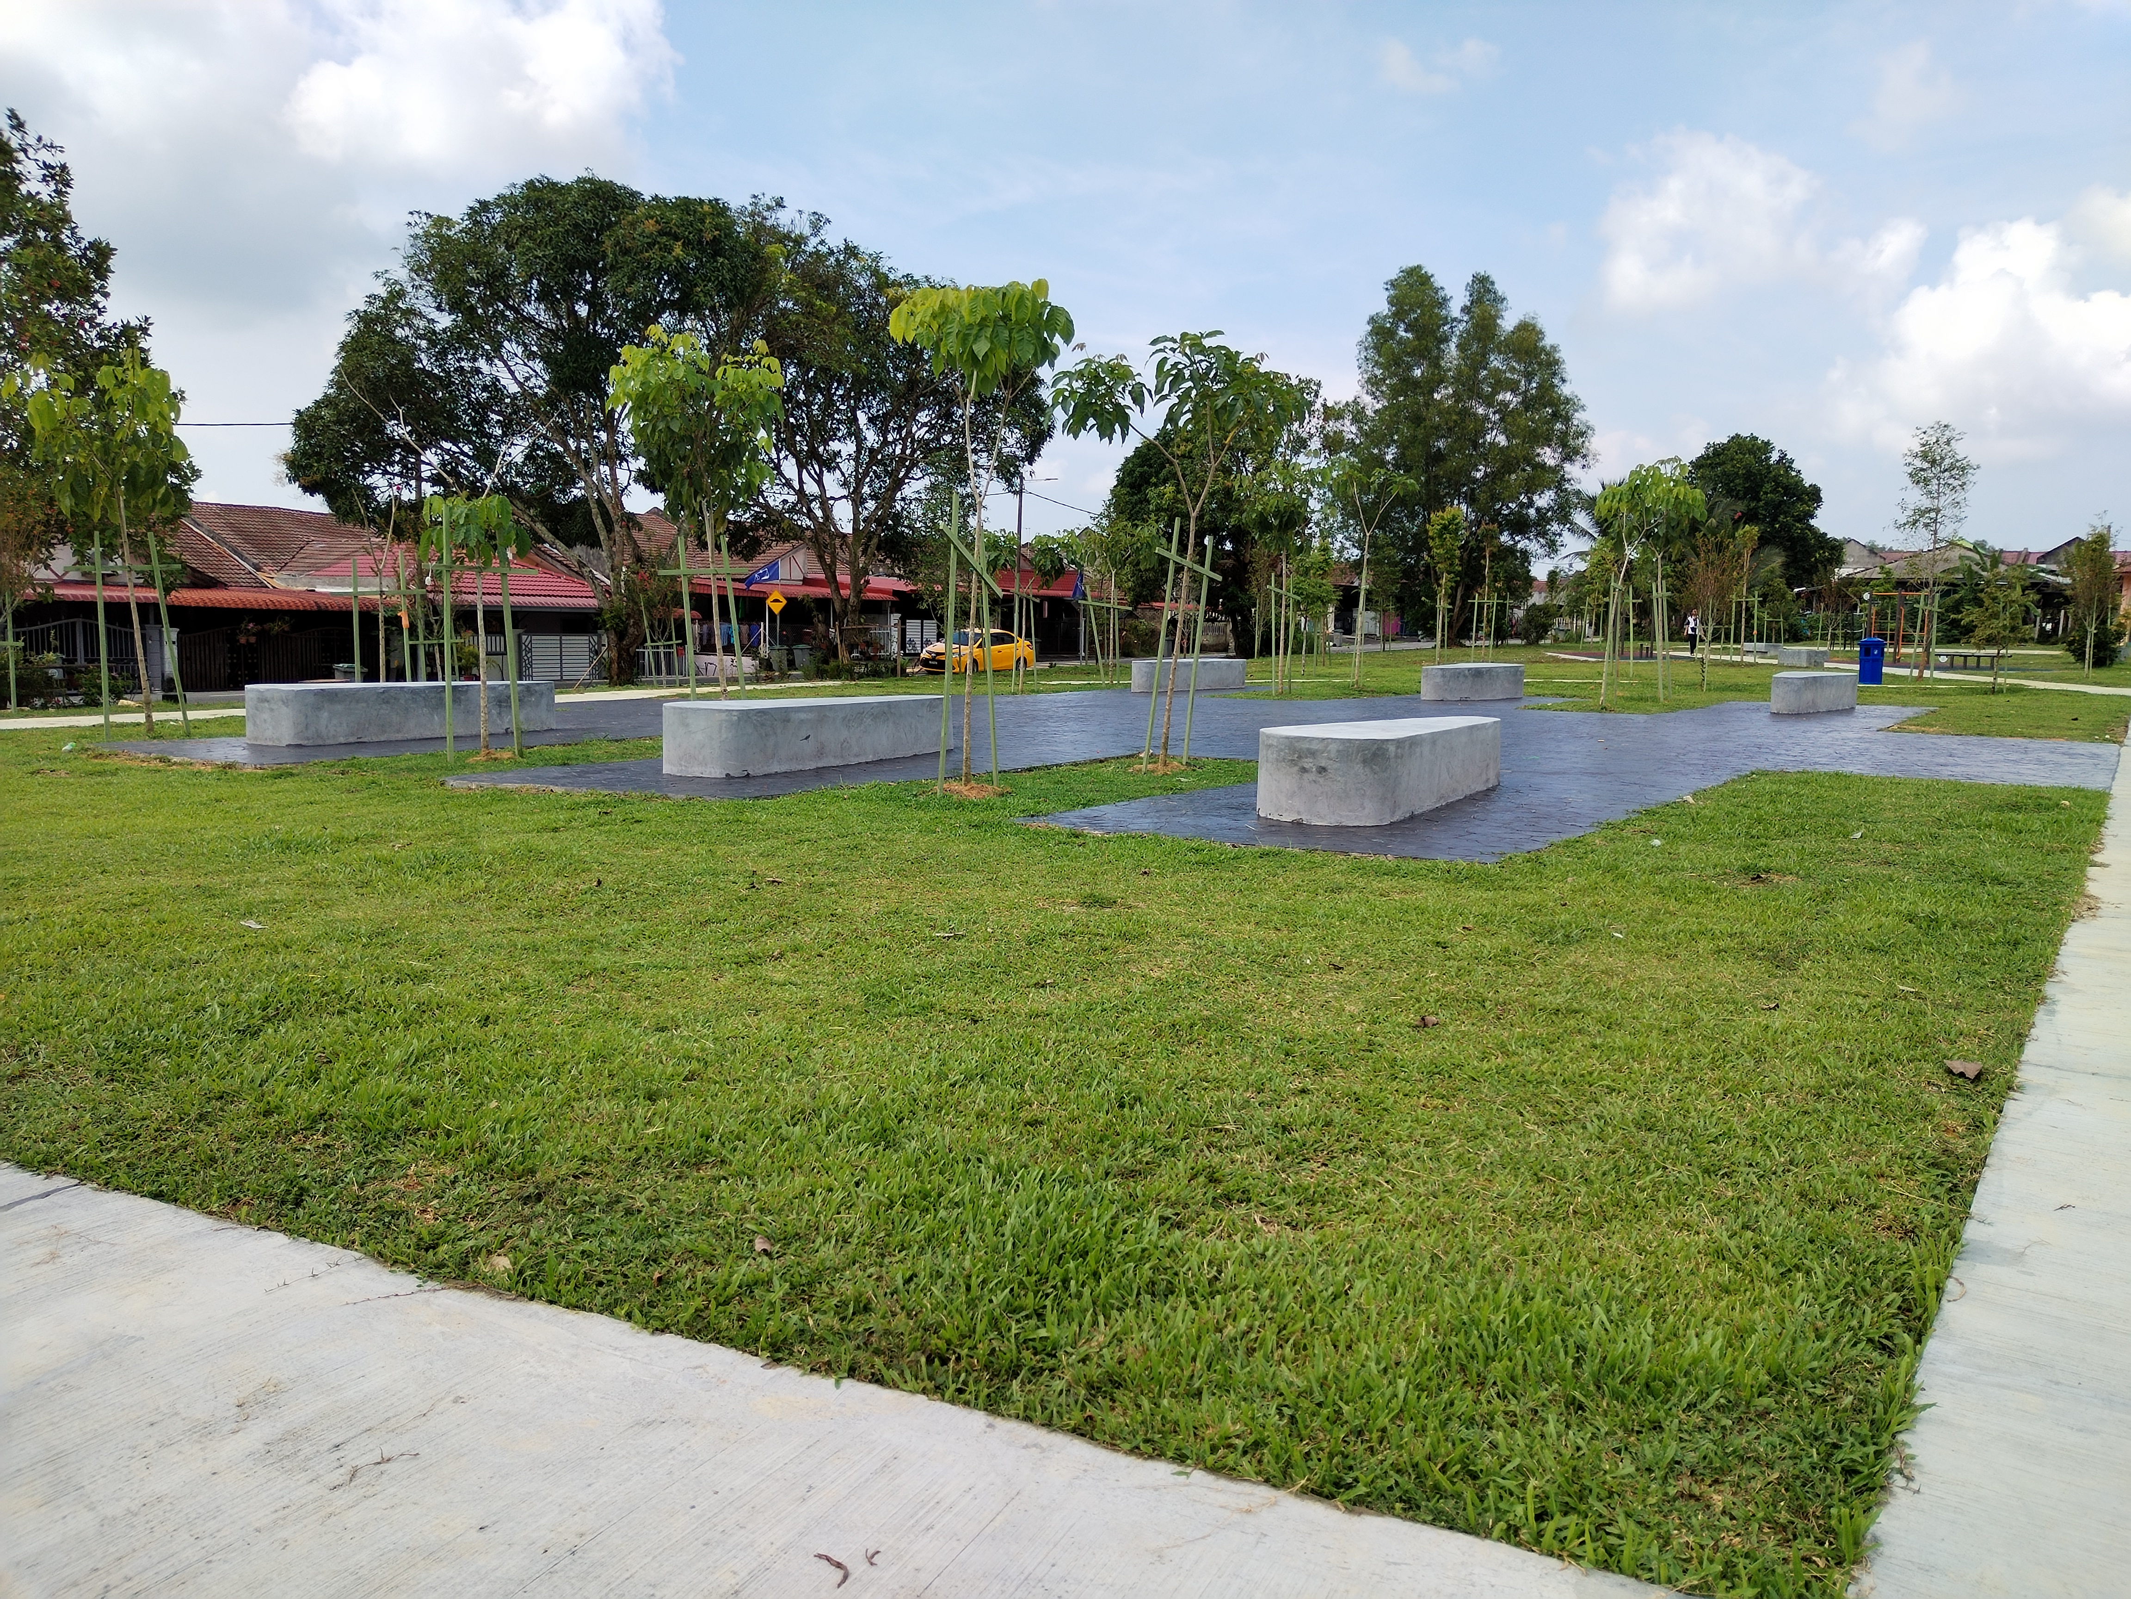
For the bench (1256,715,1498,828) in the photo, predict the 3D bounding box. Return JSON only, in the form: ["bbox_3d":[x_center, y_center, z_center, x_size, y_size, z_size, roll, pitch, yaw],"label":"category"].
[{"bbox_3d":[2.203,-0.241,10.817,0.880,0.520,2.950,5,7,31],"label":"bench"}]

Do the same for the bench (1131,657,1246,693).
[{"bbox_3d":[2.154,-2.113,27.317,0.700,0.495,3.000,5,8,34],"label":"bench"}]

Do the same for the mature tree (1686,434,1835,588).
[{"bbox_3d":[27.626,-10.318,64.000,6.191,8.587,5.991,0,6,0],"label":"mature tree"}]

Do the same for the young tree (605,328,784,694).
[{"bbox_3d":[-5.030,-3.845,21.733,2.396,4.996,2.396,0,6,0],"label":"young tree"}]

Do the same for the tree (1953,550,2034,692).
[{"bbox_3d":[17.001,-3.241,29.317,1.464,2.607,1.464,0,6,0],"label":"tree"}]

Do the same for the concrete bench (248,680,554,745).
[{"bbox_3d":[-6.284,-0.853,15.361,0.700,0.495,3.000,5,8,35],"label":"concrete bench"}]

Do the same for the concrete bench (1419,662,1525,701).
[{"bbox_3d":[6.570,-1.867,25.621,0.700,0.495,3.000,5,8,35],"label":"concrete bench"}]

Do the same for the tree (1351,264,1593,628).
[{"bbox_3d":[19.220,-15.753,74.045,11.014,17.182,11.014,1,6,0],"label":"tree"}]

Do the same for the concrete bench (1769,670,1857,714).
[{"bbox_3d":[11.041,-1.578,23.555,0.880,0.520,2.950,5,8,33],"label":"concrete bench"}]

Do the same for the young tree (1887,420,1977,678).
[{"bbox_3d":[19.309,-5.461,35.285,1.982,5.663,1.982,1,6,0],"label":"young tree"}]

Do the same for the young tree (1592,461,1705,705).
[{"bbox_3d":[8.802,-3.254,24.178,1.685,3.665,1.685,0,6,0],"label":"young tree"}]

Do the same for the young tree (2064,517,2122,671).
[{"bbox_3d":[24.732,-4.809,38.291,1.394,3.755,1.394,1,6,0],"label":"young tree"}]

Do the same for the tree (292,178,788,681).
[{"bbox_3d":[-11.191,-7.658,33.717,10.451,10.494,10.451,1,6,0],"label":"tree"}]

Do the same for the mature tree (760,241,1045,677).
[{"bbox_3d":[-4.619,-9.158,43.357,8.175,11.569,8.175,1,6,0],"label":"mature tree"}]

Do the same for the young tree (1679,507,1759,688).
[{"bbox_3d":[12.186,-3.641,29.620,1.435,3.242,1.435,1,6,0],"label":"young tree"}]

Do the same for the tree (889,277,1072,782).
[{"bbox_3d":[-0.609,-1.902,11.473,1.301,3.572,1.301,0,6,0],"label":"tree"}]

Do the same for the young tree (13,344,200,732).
[{"bbox_3d":[-9.451,-2.482,15.595,1.784,3.688,1.784,1,6,0],"label":"young tree"}]

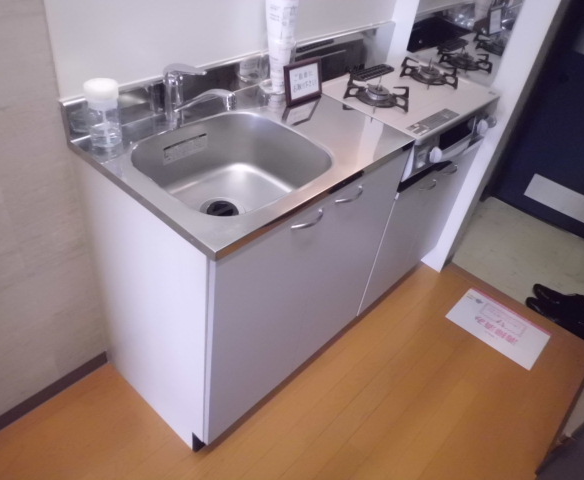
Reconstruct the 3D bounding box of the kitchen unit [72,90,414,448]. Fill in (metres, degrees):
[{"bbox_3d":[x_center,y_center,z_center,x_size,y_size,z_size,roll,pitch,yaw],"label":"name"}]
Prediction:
[{"bbox_3d":[-0.135,0.070,1.457,0.485,0.832,0.711,34,46,26],"label":"kitchen unit"}]

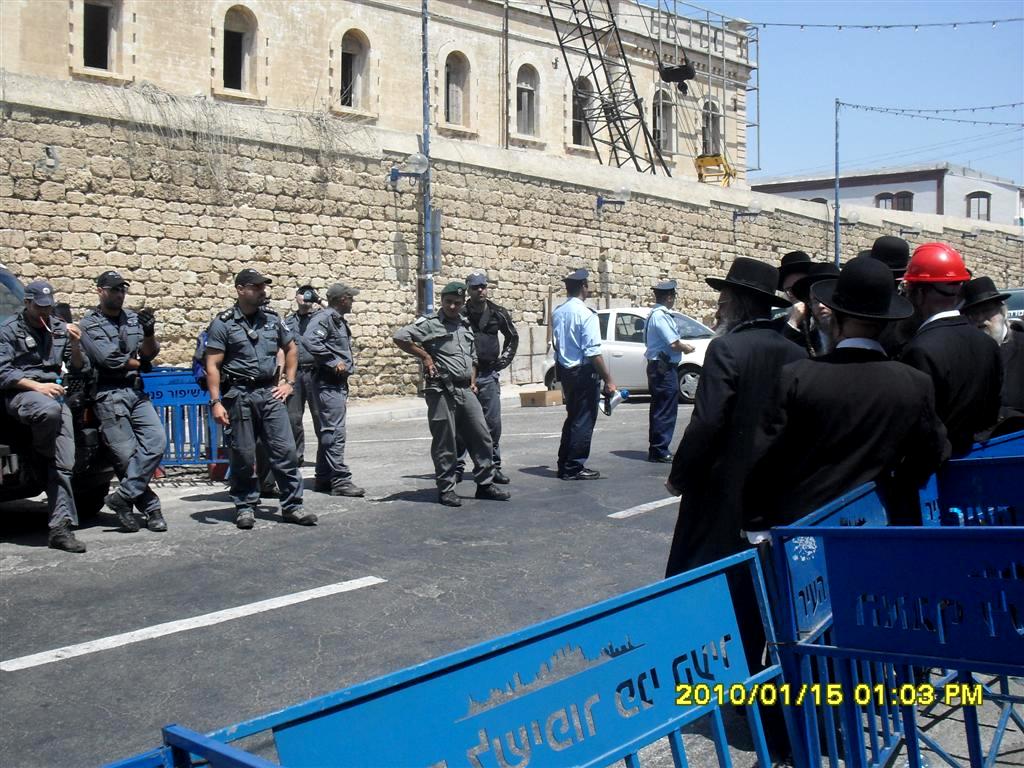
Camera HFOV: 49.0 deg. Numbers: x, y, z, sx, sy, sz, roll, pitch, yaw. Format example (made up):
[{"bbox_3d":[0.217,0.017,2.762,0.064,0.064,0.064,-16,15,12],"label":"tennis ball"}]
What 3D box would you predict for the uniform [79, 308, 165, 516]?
[{"bbox_3d":[-2.658,0.187,7.650,0.560,1.390,0.480,-2,4,-29],"label":"uniform"}]

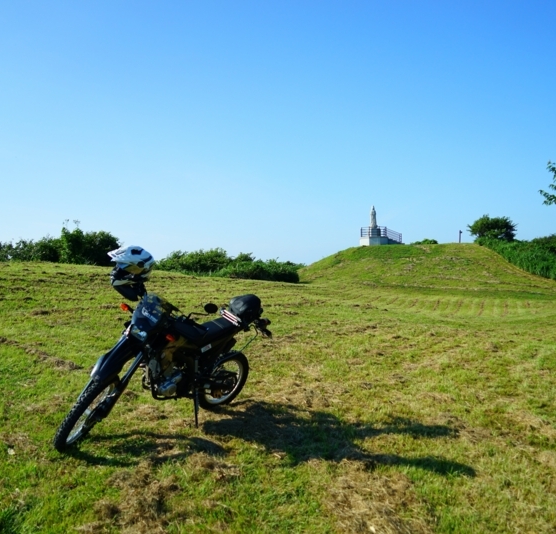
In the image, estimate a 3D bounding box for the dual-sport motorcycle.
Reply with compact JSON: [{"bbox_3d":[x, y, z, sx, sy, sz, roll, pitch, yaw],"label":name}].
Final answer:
[{"bbox_3d":[-0.840,0.670,4.650,0.830,1.450,2.100,0,0,43],"label":"dual-sport motorcycle"}]

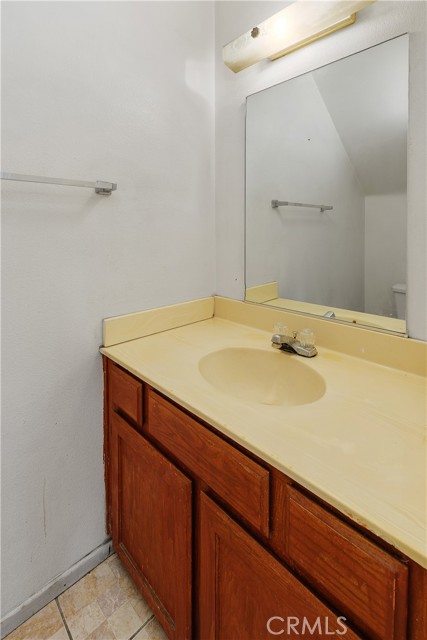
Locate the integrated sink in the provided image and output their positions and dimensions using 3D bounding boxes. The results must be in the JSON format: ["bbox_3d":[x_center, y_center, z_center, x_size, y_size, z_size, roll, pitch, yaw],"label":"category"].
[{"bbox_3d":[0.136,0.225,0.900,0.406,0.140,0.314,16,24,40],"label":"integrated sink"}]

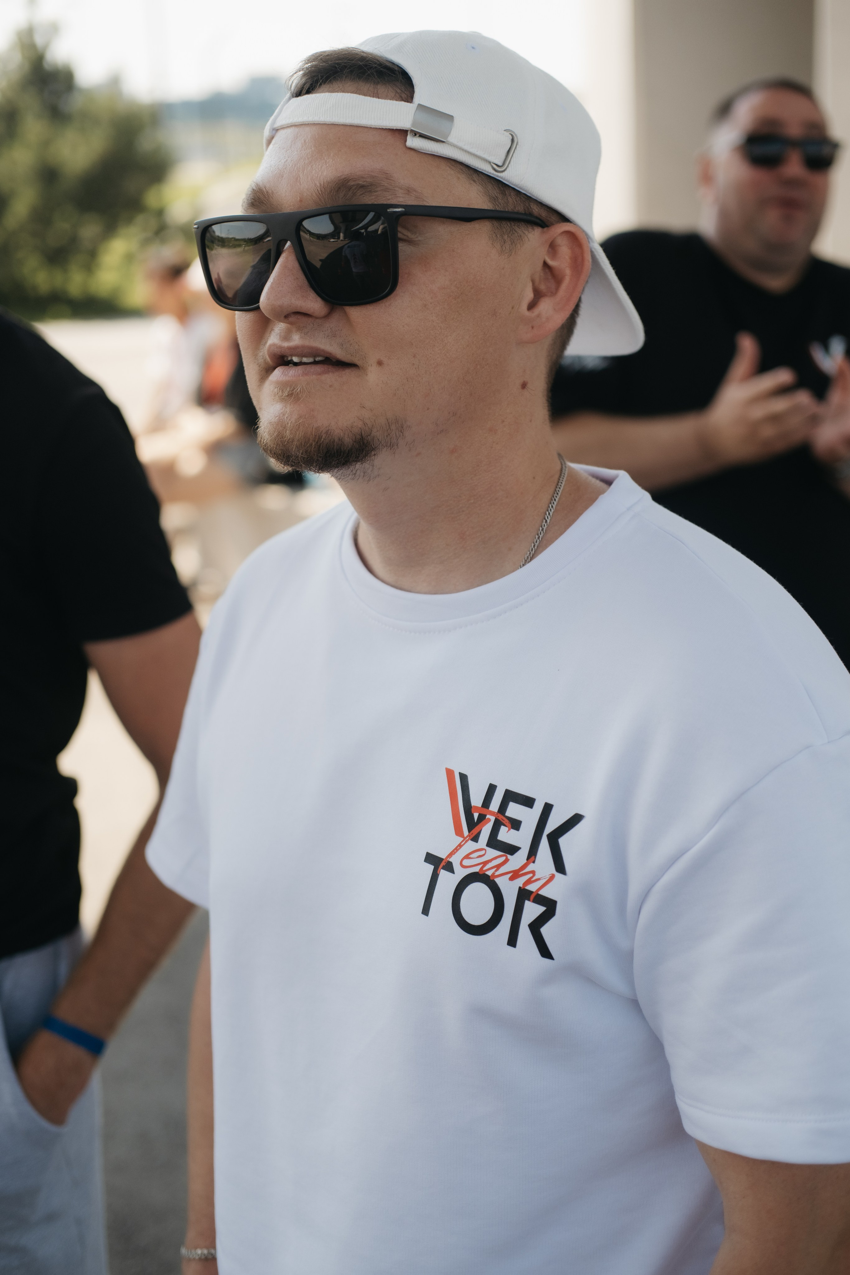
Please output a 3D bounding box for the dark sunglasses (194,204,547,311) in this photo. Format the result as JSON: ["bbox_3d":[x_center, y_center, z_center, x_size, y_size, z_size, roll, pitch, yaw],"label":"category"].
[{"bbox_3d":[-0.022,-0.196,0.997,0.149,0.050,0.150,8,9,43],"label":"dark sunglasses"}]

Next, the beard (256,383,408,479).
[{"bbox_3d":[-0.056,-0.108,0.974,0.098,0.048,0.050,8,9,43],"label":"beard"}]

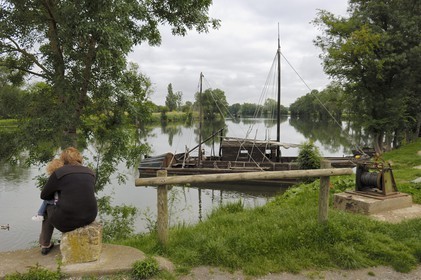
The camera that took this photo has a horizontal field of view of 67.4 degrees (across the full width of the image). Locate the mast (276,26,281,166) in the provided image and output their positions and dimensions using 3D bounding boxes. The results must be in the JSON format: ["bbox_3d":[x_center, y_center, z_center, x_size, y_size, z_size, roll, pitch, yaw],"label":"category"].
[{"bbox_3d":[3.605,-2.308,16.667,0.150,7.492,0.150,0,5,6],"label":"mast"}]

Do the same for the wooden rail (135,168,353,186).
[{"bbox_3d":[0.595,0.462,3.983,3.016,0.100,0.100,0,5,-19],"label":"wooden rail"}]

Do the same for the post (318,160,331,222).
[{"bbox_3d":[1.619,0.730,4.472,0.120,0.890,0.120,-2,5,-19],"label":"post"}]

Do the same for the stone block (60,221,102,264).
[{"bbox_3d":[-1.368,1.082,3.435,0.380,0.350,0.360,-1,5,-13],"label":"stone block"}]

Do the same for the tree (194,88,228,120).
[{"bbox_3d":[0.536,-19.017,169.009,17.500,17.200,16.500,0,5,0],"label":"tree"}]

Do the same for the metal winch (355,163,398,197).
[{"bbox_3d":[2.903,0.653,5.525,0.480,0.510,0.480,-3,6,-35],"label":"metal winch"}]

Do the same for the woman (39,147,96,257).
[{"bbox_3d":[-1.560,0.663,3.526,0.480,1.170,0.640,-4,6,-43],"label":"woman"}]

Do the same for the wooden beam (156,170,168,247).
[{"bbox_3d":[-0.558,0.793,3.712,0.120,0.890,0.120,-2,5,-19],"label":"wooden beam"}]

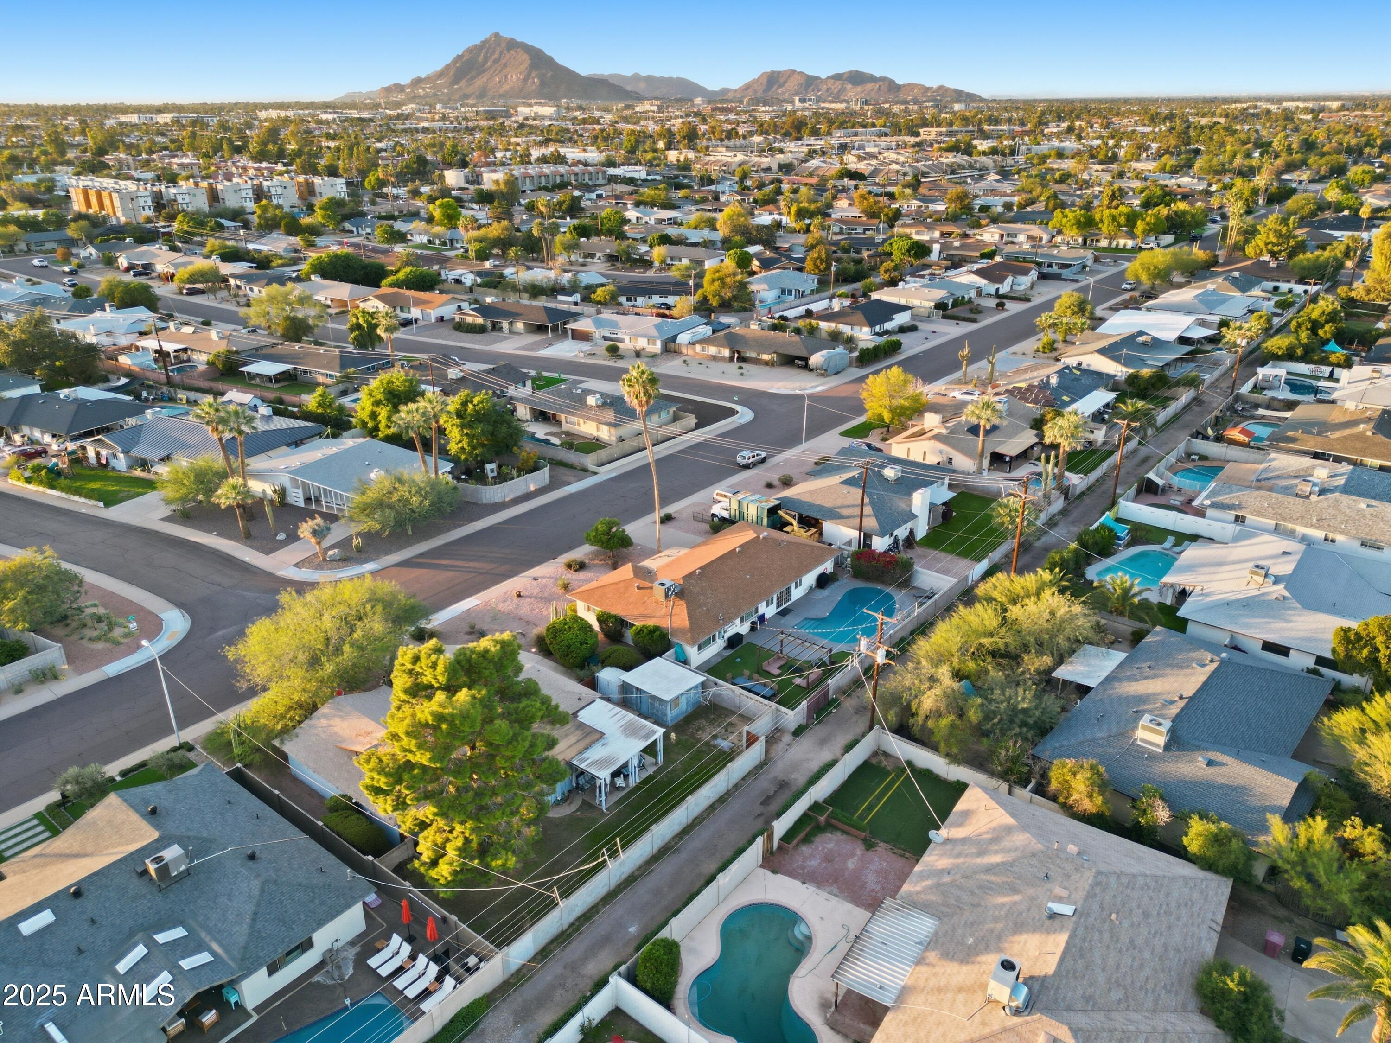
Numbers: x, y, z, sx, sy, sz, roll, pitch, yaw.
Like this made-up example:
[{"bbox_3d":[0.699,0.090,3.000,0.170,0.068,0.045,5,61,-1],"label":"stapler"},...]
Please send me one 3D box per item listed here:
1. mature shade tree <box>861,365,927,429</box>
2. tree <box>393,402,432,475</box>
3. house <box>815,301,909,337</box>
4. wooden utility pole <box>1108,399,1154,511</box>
[{"bbox_3d":[24.462,-14.965,119.371,8.100,8.400,8.100,0,24,0],"label":"mature shade tree"},{"bbox_3d":[-30.416,-7.686,105.712,4.333,11.620,4.333,-7,25,-15],"label":"tree"},{"bbox_3d":[32.396,-39.104,184.319,12.517,4.000,20.624,16,28,32],"label":"house"},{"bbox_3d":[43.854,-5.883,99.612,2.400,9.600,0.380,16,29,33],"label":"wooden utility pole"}]

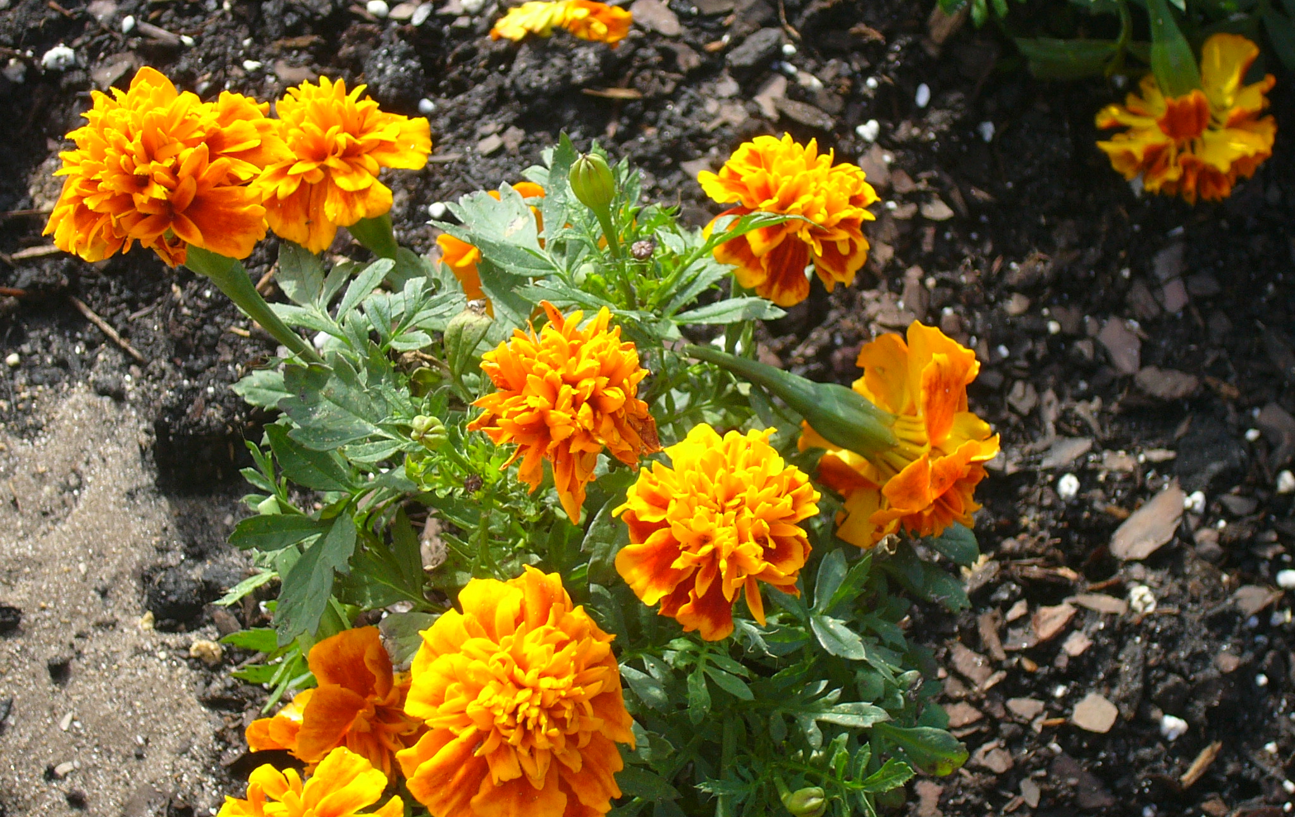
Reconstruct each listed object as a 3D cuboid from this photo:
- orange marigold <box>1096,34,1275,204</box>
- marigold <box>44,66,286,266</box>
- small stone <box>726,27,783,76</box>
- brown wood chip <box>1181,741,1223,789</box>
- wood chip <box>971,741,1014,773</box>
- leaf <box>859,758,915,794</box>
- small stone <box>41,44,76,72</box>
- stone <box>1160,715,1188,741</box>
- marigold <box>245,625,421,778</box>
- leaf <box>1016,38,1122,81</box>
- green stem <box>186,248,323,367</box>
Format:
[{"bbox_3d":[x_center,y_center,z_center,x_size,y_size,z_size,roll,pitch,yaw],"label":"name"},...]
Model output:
[{"bbox_3d":[0.162,-0.086,0.970,0.053,0.032,0.047,-3,52,4],"label":"orange marigold"},{"bbox_3d":[-0.116,-0.058,0.775,0.057,0.037,0.057,-34,44,0],"label":"marigold"},{"bbox_3d":[0.034,-0.114,1.030,0.021,0.009,0.013,-33,54,-29],"label":"small stone"},{"bbox_3d":[0.141,0.090,0.820,0.004,0.004,0.017,34,58,25],"label":"brown wood chip"},{"bbox_3d":[0.088,0.089,0.821,0.011,0.003,0.009,18,52,15],"label":"wood chip"},{"bbox_3d":[0.059,0.092,0.795,0.015,0.005,0.006,-18,52,-14],"label":"leaf"},{"bbox_3d":[-0.181,-0.107,0.991,0.009,0.008,0.009,-35,57,-28],"label":"small stone"},{"bbox_3d":[0.143,0.087,0.874,0.007,0.006,0.007,0,50,0],"label":"stone"},{"bbox_3d":[-0.078,0.074,0.810,0.035,0.046,0.046,-8,46,-8],"label":"marigold"},{"bbox_3d":[0.135,-0.113,1.035,0.034,0.004,0.015,0,45,0],"label":"leaf"},{"bbox_3d":[-0.103,-0.026,0.845,0.008,0.047,0.008,-48,28,0],"label":"green stem"}]

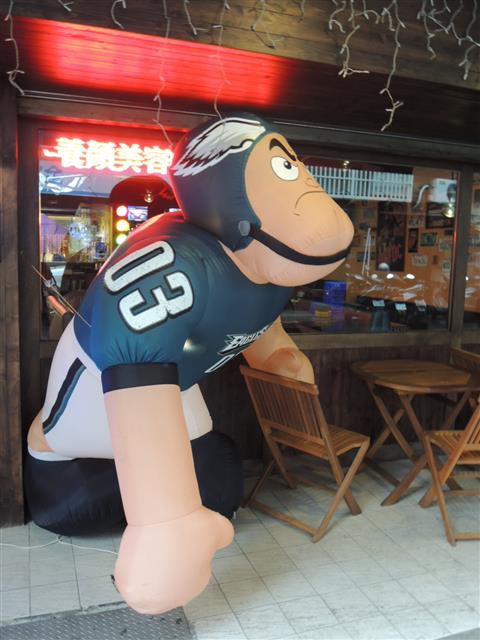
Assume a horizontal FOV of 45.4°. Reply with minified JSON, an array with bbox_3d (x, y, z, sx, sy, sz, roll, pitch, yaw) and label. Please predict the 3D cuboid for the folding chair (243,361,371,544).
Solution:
[{"bbox_3d":[0.368,0.697,3.287,0.515,0.860,0.540,9,10,44],"label":"folding chair"}]

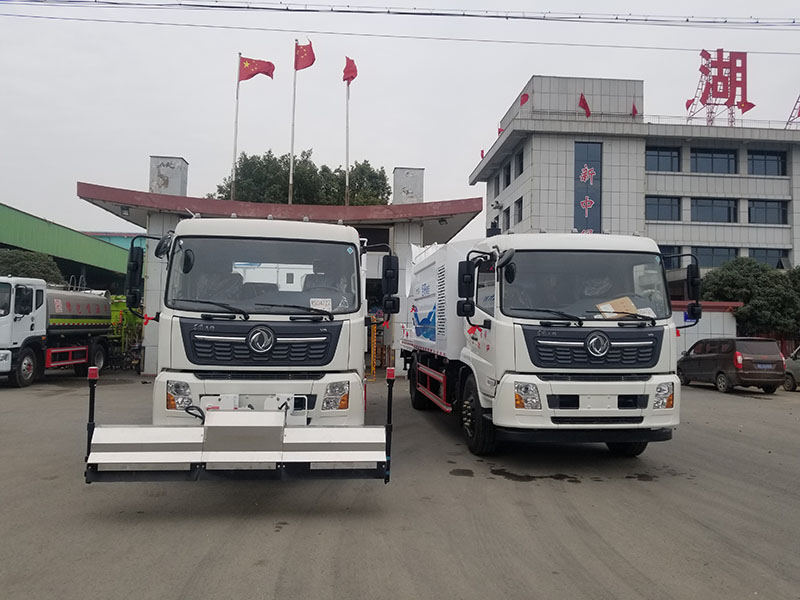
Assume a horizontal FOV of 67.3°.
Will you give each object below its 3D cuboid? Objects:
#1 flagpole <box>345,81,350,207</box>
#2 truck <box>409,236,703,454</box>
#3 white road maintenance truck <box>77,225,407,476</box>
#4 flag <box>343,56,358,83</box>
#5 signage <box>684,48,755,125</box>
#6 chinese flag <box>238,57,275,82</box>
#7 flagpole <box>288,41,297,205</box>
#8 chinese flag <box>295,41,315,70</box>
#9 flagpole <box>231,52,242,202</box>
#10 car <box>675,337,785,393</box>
[{"bbox_3d":[-1.951,-6.236,22.670,0.120,5.860,0.120,1,-3,-4],"label":"flagpole"},{"bbox_3d":[1.841,0.792,11.634,2.700,3.120,8.700,1,-3,-7],"label":"truck"},{"bbox_3d":[-1.892,0.665,10.088,2.900,3.100,9.000,1,-3,-5],"label":"white road maintenance truck"},{"bbox_3d":[-1.829,-8.516,22.200,0.500,0.980,0.750,3,-3,-41],"label":"flag"},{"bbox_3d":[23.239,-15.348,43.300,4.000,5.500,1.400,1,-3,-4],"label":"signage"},{"bbox_3d":[-5.378,-8.669,22.600,1.380,0.960,0.300,1,-3,12],"label":"chinese flag"},{"bbox_3d":[-4.014,-6.553,22.653,0.120,6.595,0.120,2,-3,-4],"label":"flagpole"},{"bbox_3d":[-3.541,-9.077,22.400,0.950,1.100,0.400,0,-3,30],"label":"chinese flag"},{"bbox_3d":[-6.178,-6.365,22.666,0.120,6.024,0.120,2,-3,-4],"label":"flagpole"},{"bbox_3d":[10.558,2.086,20.041,1.680,1.700,4.350,1,-3,-8],"label":"car"}]

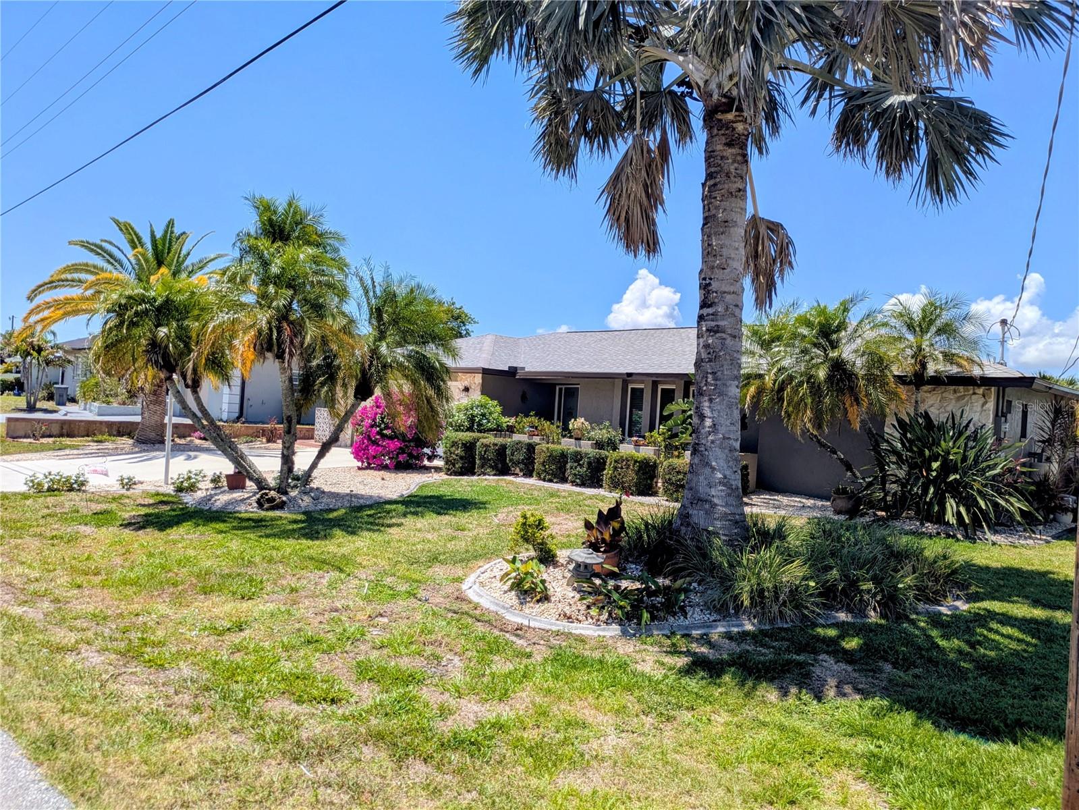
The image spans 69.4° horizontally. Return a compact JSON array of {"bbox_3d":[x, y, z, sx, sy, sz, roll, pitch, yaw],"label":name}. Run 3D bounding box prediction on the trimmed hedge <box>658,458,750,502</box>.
[{"bbox_3d":[3.082,1.321,14.503,1.450,0.770,0.800,4,0,12],"label":"trimmed hedge"}]

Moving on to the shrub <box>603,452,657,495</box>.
[{"bbox_3d":[1.807,1.345,15.400,0.760,0.790,0.680,3,0,42],"label":"shrub"}]

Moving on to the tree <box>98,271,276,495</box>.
[{"bbox_3d":[-5.407,-0.382,11.700,2.500,3.350,2.400,3,0,0],"label":"tree"}]

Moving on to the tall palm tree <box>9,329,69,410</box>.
[{"bbox_3d":[-23.788,-1.648,37.000,2.500,3.800,2.500,4,0,-33],"label":"tall palm tree"}]

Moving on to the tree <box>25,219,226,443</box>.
[{"bbox_3d":[-10.675,-1.960,20.500,5.000,5.800,5.000,4,0,-27],"label":"tree"}]

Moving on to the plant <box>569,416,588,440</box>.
[{"bbox_3d":[0.875,0.485,17.401,0.450,0.520,0.450,4,0,3],"label":"plant"}]

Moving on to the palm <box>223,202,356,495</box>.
[{"bbox_3d":[-3.931,-0.940,12.098,2.100,4.500,2.000,4,0,-18],"label":"palm"}]

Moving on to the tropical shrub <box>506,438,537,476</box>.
[{"bbox_3d":[-0.415,1.210,17.545,0.500,0.750,0.600,3,0,-40],"label":"tropical shrub"}]

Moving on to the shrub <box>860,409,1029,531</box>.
[{"bbox_3d":[6.851,1.041,13.102,2.700,1.820,2.400,4,0,28],"label":"shrub"}]

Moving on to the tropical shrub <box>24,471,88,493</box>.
[{"bbox_3d":[-6.886,1.060,11.144,0.840,0.310,0.380,3,0,-20],"label":"tropical shrub"}]

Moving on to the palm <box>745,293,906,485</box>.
[{"bbox_3d":[5.262,-0.079,14.502,2.800,3.900,2.600,3,0,0],"label":"palm"}]

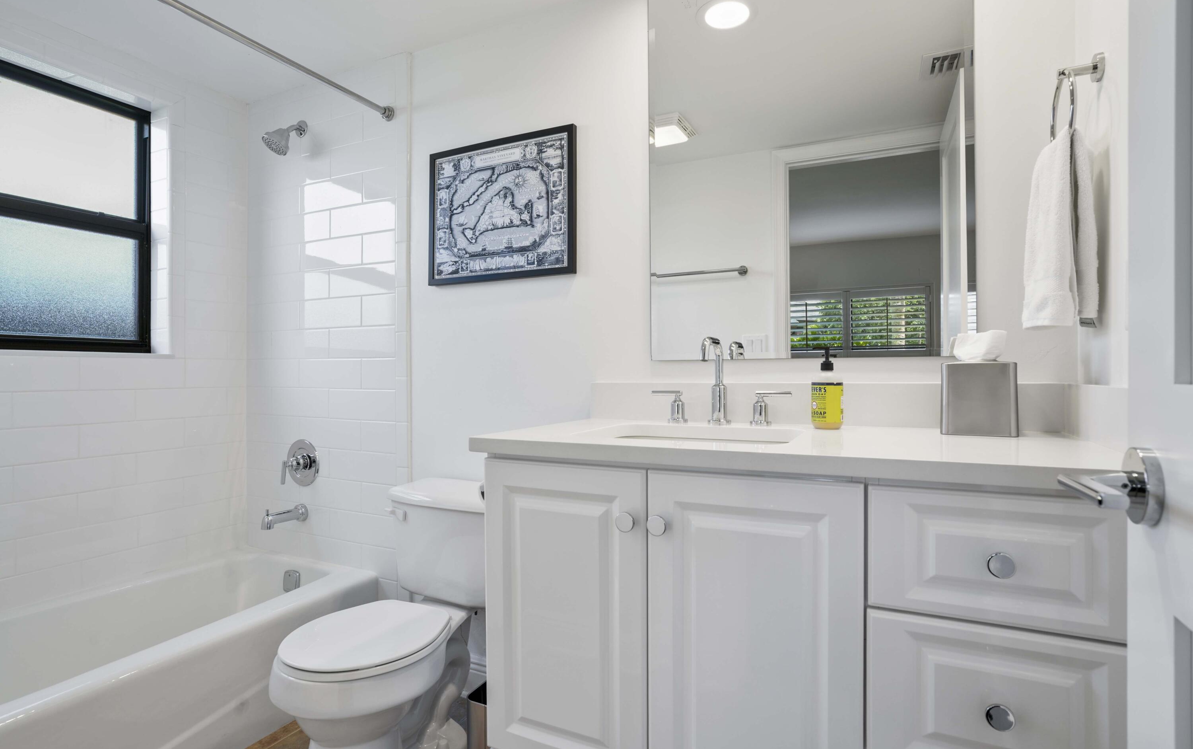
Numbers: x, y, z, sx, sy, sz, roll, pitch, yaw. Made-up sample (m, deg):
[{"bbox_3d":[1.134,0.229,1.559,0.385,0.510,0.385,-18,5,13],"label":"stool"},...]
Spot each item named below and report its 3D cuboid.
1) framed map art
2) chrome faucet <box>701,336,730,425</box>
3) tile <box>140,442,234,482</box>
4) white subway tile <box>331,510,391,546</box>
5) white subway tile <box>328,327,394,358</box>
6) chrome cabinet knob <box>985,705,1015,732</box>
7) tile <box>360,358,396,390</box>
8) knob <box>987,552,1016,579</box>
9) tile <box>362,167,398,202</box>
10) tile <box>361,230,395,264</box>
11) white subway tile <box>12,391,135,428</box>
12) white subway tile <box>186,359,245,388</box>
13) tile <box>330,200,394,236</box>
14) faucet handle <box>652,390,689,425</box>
[{"bbox_3d":[-0.295,-0.492,1.800,0.525,0.420,0.020,0,0,26],"label":"framed map art"},{"bbox_3d":[0.280,0.018,1.427,0.055,0.213,0.155,0,0,26],"label":"chrome faucet"},{"bbox_3d":[-1.506,0.322,2.180,0.010,0.107,0.315,0,0,26],"label":"tile"},{"bbox_3d":[-0.837,0.548,2.126,0.318,0.108,0.009,0,0,26],"label":"white subway tile"},{"bbox_3d":[-0.827,-0.112,2.110,0.315,0.107,0.010,0,0,26],"label":"white subway tile"},{"bbox_3d":[0.552,0.464,0.818,0.035,0.035,0.027,0,0,26],"label":"chrome cabinet knob"},{"bbox_3d":[-0.747,-0.001,2.056,0.158,0.106,0.010,0,0,26],"label":"tile"},{"bbox_3d":[0.553,0.259,0.817,0.035,0.035,0.027,0,0,26],"label":"knob"},{"bbox_3d":[-0.753,-0.659,2.081,0.162,0.108,0.009,0,0,26],"label":"tile"},{"bbox_3d":[-0.763,-0.441,2.088,0.158,0.108,0.009,0,0,26],"label":"tile"},{"bbox_3d":[-1.635,0.105,1.883,0.010,0.106,0.312,0,0,26],"label":"white subway tile"},{"bbox_3d":[-1.455,-0.005,2.282,0.010,0.107,0.227,0,0,26],"label":"white subway tile"},{"bbox_3d":[-0.835,-0.552,2.123,0.318,0.108,0.009,0,0,26],"label":"tile"},{"bbox_3d":[0.184,0.081,1.503,0.094,0.079,0.049,0,0,26],"label":"faucet handle"}]

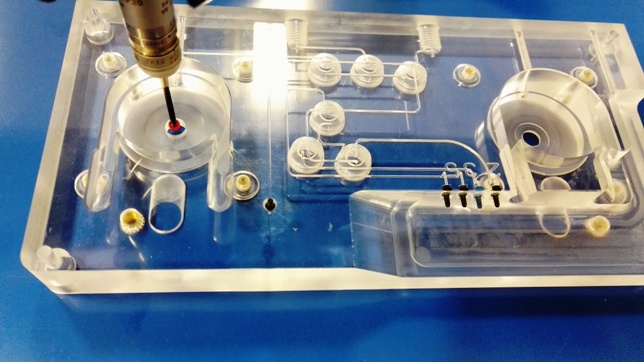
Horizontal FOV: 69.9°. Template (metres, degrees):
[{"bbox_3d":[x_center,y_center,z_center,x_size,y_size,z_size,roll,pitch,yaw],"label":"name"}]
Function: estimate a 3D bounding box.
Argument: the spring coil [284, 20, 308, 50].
[{"bbox_3d":[-0.009,-0.053,0.166,0.008,0.008,0.009,1,65,-5],"label":"spring coil"}]

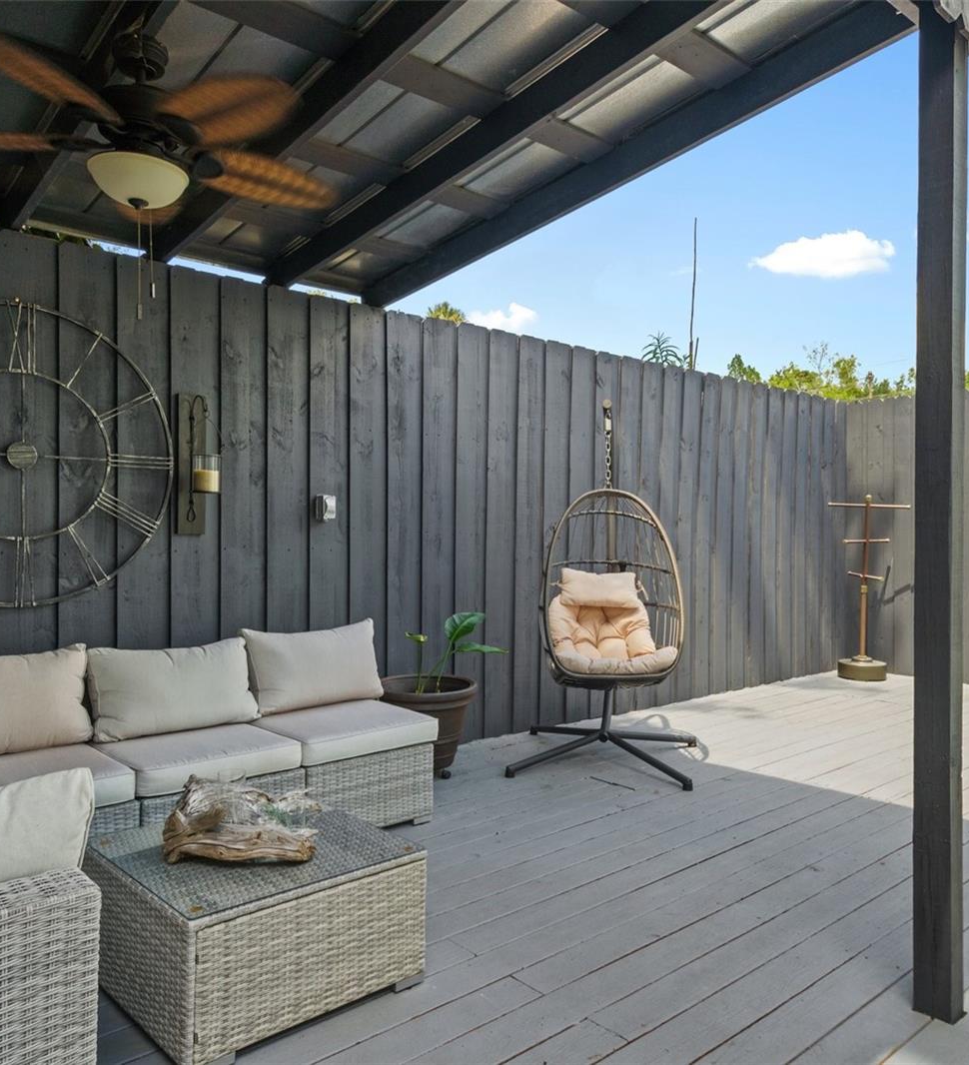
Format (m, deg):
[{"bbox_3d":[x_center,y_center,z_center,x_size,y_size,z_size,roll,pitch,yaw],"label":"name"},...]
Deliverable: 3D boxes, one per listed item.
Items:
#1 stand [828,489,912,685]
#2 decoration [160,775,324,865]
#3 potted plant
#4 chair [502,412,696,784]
[{"bbox_3d":[3.269,0.455,7.216,0.719,1.579,0.627,0,0,6],"label":"stand"},{"bbox_3d":[-0.673,0.810,2.449,0.435,0.182,0.324,0,0,0],"label":"decoration"},{"bbox_3d":[-0.223,0.825,4.341,0.658,0.840,0.546,0,0,0],"label":"potted plant"},{"bbox_3d":[0.665,0.261,4.635,1.052,1.968,1.063,0,0,2],"label":"chair"}]

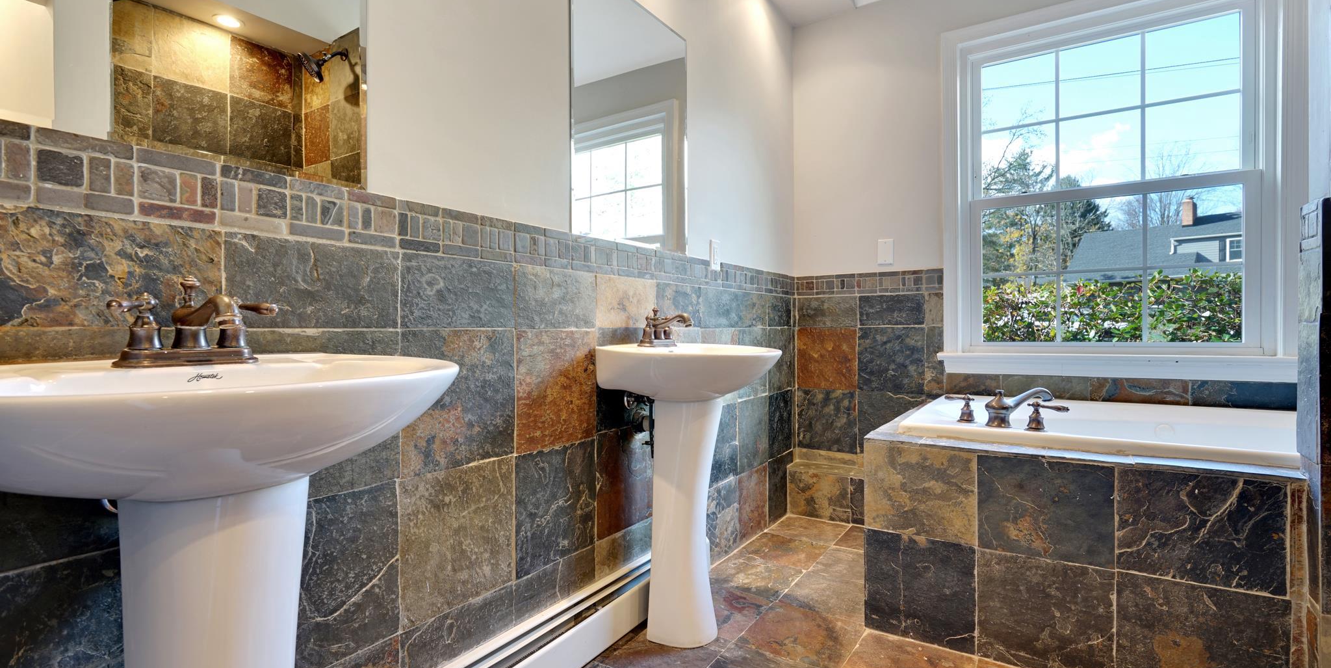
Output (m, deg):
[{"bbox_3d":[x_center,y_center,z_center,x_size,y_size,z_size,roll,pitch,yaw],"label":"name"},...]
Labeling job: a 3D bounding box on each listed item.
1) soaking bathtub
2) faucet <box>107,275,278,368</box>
[{"bbox_3d":[1.613,0.540,1.829,1.521,0.500,0.843,0,1,33],"label":"soaking bathtub"},{"bbox_3d":[-0.611,-0.021,0.799,0.165,0.126,0.196,0,1,33],"label":"faucet"}]

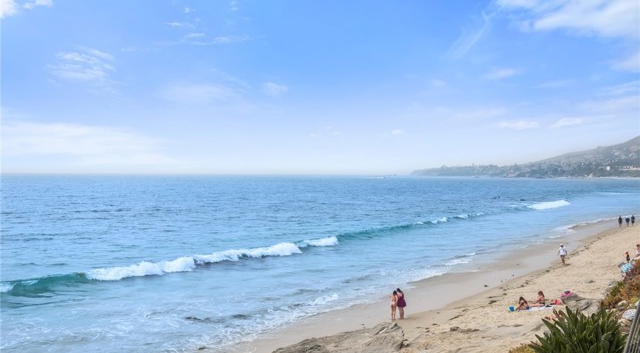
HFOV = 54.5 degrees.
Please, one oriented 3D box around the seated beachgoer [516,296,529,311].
[{"bbox_3d":[10.900,6.837,33.400,0.600,0.710,0.650,0,0,27],"label":"seated beachgoer"}]

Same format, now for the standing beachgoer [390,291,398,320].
[{"bbox_3d":[3.944,6.835,32.900,0.450,1.570,0.380,0,0,-18],"label":"standing beachgoer"}]

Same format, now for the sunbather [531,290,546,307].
[{"bbox_3d":[12.006,6.756,34.300,0.930,0.800,0.470,0,0,-16],"label":"sunbather"}]

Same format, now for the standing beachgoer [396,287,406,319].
[{"bbox_3d":[4.363,6.786,33.100,0.480,1.640,0.380,0,0,-37],"label":"standing beachgoer"}]

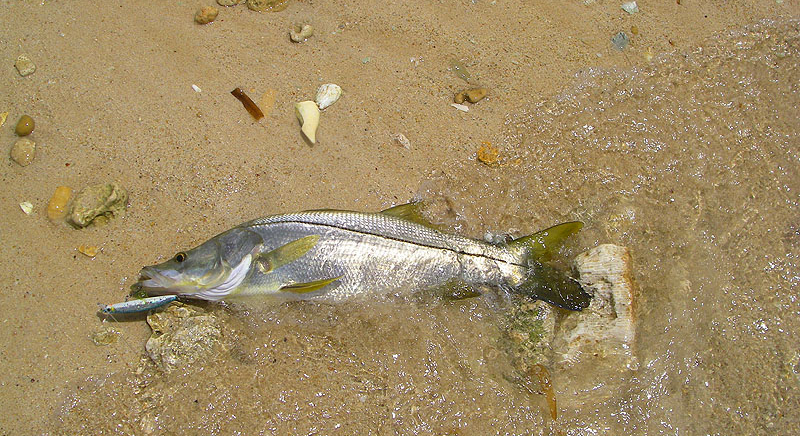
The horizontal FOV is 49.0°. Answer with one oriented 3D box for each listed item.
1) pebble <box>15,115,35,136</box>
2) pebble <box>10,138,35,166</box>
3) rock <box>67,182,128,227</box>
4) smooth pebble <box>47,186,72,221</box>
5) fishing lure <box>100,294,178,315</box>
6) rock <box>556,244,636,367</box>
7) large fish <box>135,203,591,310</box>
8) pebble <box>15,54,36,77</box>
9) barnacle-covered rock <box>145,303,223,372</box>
[{"bbox_3d":[-0.602,-0.148,1.409,0.028,0.022,0.037,5,65,2],"label":"pebble"},{"bbox_3d":[-0.607,-0.105,1.411,0.035,0.030,0.049,5,65,2],"label":"pebble"},{"bbox_3d":[-0.485,-0.023,1.408,0.098,0.050,0.063,-7,64,-3],"label":"rock"},{"bbox_3d":[-0.525,-0.022,1.354,0.029,0.017,0.056,4,65,2],"label":"smooth pebble"},{"bbox_3d":[-0.393,0.131,1.328,0.117,0.020,0.021,-10,64,-5],"label":"fishing lure"},{"bbox_3d":[0.293,0.129,1.324,0.123,0.075,0.180,0,64,0],"label":"rock"},{"bbox_3d":[-0.058,0.051,1.348,0.694,0.085,0.171,0,64,0],"label":"large fish"},{"bbox_3d":[-0.624,-0.254,1.463,0.029,0.014,0.044,-29,68,-13],"label":"pebble"},{"bbox_3d":[-0.323,0.177,1.309,0.119,0.060,0.097,0,64,0],"label":"barnacle-covered rock"}]

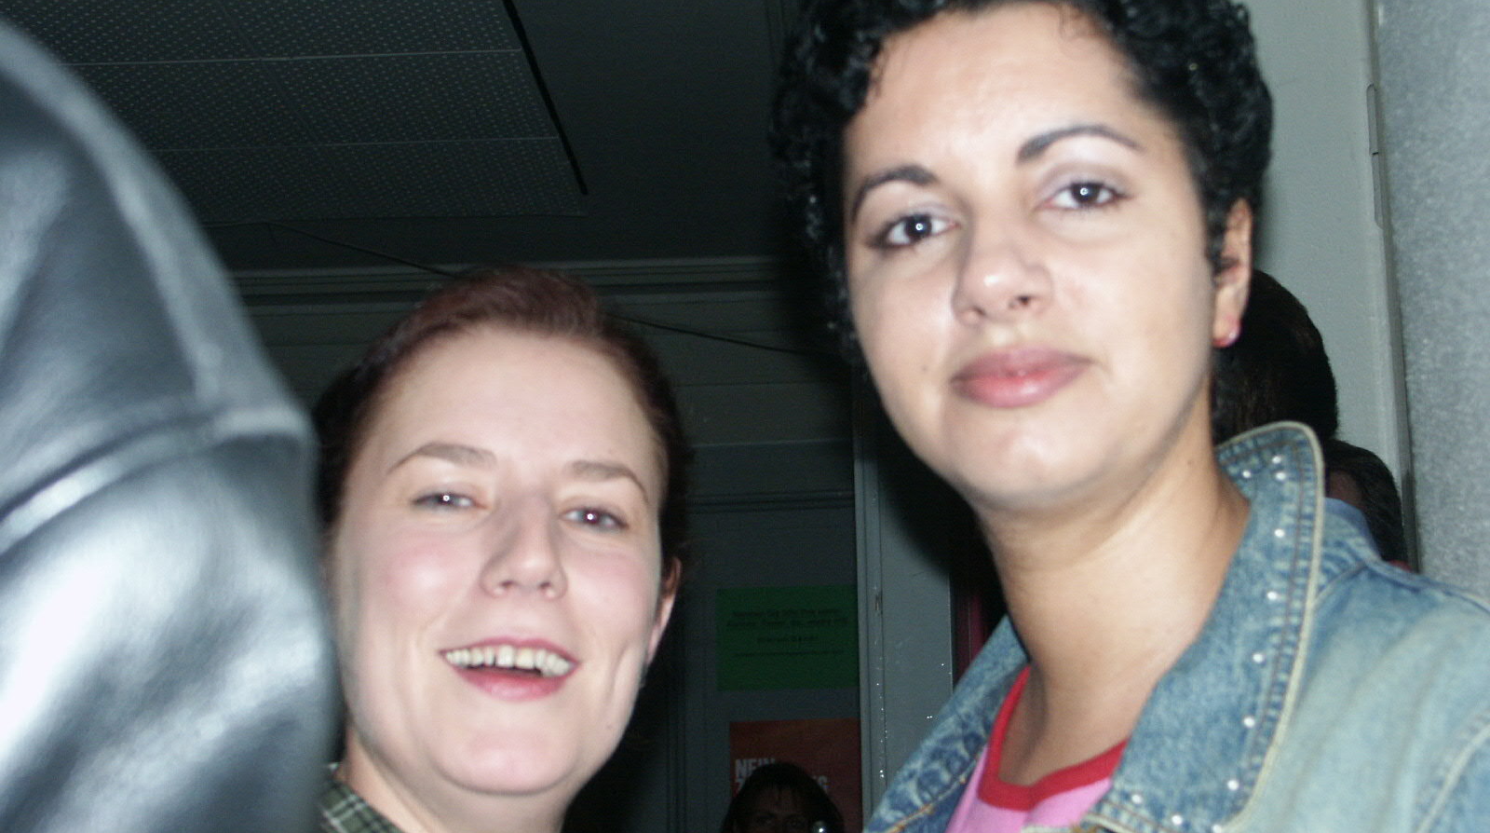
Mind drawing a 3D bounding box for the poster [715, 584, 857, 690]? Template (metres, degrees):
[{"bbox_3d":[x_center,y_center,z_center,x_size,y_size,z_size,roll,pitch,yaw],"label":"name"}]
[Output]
[{"bbox_3d":[0.086,0.459,4.732,0.297,0.210,0.010,-2,-13,7],"label":"poster"}]

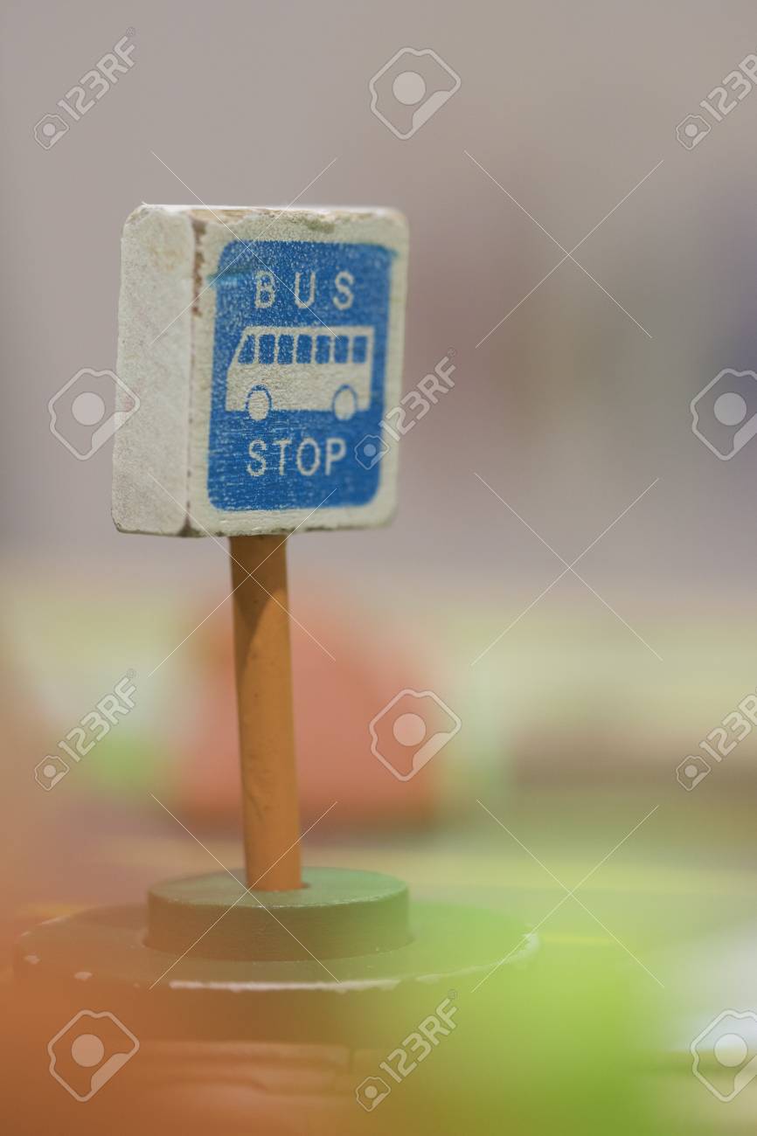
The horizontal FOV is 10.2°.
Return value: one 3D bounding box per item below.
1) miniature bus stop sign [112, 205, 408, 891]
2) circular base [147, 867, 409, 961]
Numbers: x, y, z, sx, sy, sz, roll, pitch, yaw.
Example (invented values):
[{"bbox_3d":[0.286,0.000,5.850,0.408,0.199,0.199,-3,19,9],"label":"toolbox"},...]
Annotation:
[{"bbox_3d":[-0.015,-0.002,0.552,0.014,0.088,0.041,4,7,41],"label":"miniature bus stop sign"},{"bbox_3d":[-0.013,0.045,0.556,0.034,0.007,0.034,-1,5,0],"label":"circular base"}]

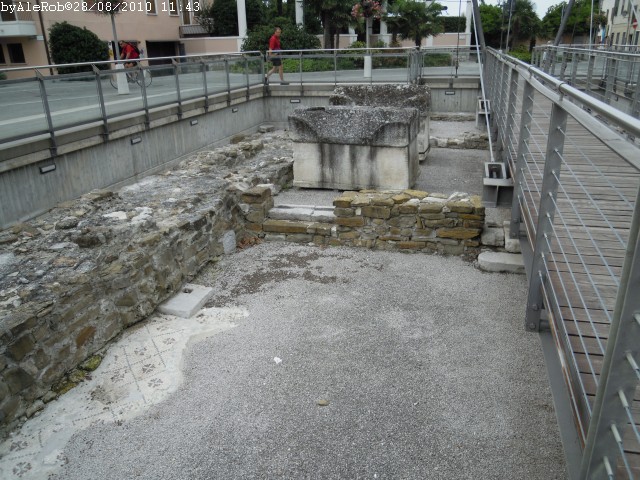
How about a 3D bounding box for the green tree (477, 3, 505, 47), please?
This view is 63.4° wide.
[{"bbox_3d":[10.396,-12.769,31.632,2.200,3.200,2.200,-2,21,0],"label":"green tree"}]

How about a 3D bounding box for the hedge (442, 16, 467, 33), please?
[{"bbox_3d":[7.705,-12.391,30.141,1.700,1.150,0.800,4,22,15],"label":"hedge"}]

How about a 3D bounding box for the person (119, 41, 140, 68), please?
[{"bbox_3d":[-6.529,-5.974,17.480,0.850,1.380,0.520,-10,22,-20],"label":"person"}]

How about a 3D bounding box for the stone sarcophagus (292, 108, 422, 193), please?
[{"bbox_3d":[0.689,-1.903,10.522,2.420,1.530,1.150,5,22,16],"label":"stone sarcophagus"}]

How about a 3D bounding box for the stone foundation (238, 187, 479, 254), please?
[{"bbox_3d":[0.697,-0.369,8.948,4.050,0.820,0.750,4,22,15],"label":"stone foundation"}]

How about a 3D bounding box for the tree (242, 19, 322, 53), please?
[{"bbox_3d":[-1.910,-9.430,25.067,3.800,2.400,3.000,-2,21,0],"label":"tree"}]

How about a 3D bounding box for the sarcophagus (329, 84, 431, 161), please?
[{"bbox_3d":[1.557,-3.034,13.275,2.400,1.680,1.200,5,22,16],"label":"sarcophagus"}]

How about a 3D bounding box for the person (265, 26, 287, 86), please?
[{"bbox_3d":[-1.470,-6.073,17.156,0.650,1.760,0.500,8,23,23],"label":"person"}]

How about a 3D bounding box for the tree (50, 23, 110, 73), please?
[{"bbox_3d":[-10.735,-8.216,22.653,2.500,2.320,2.300,-10,23,-22],"label":"tree"}]

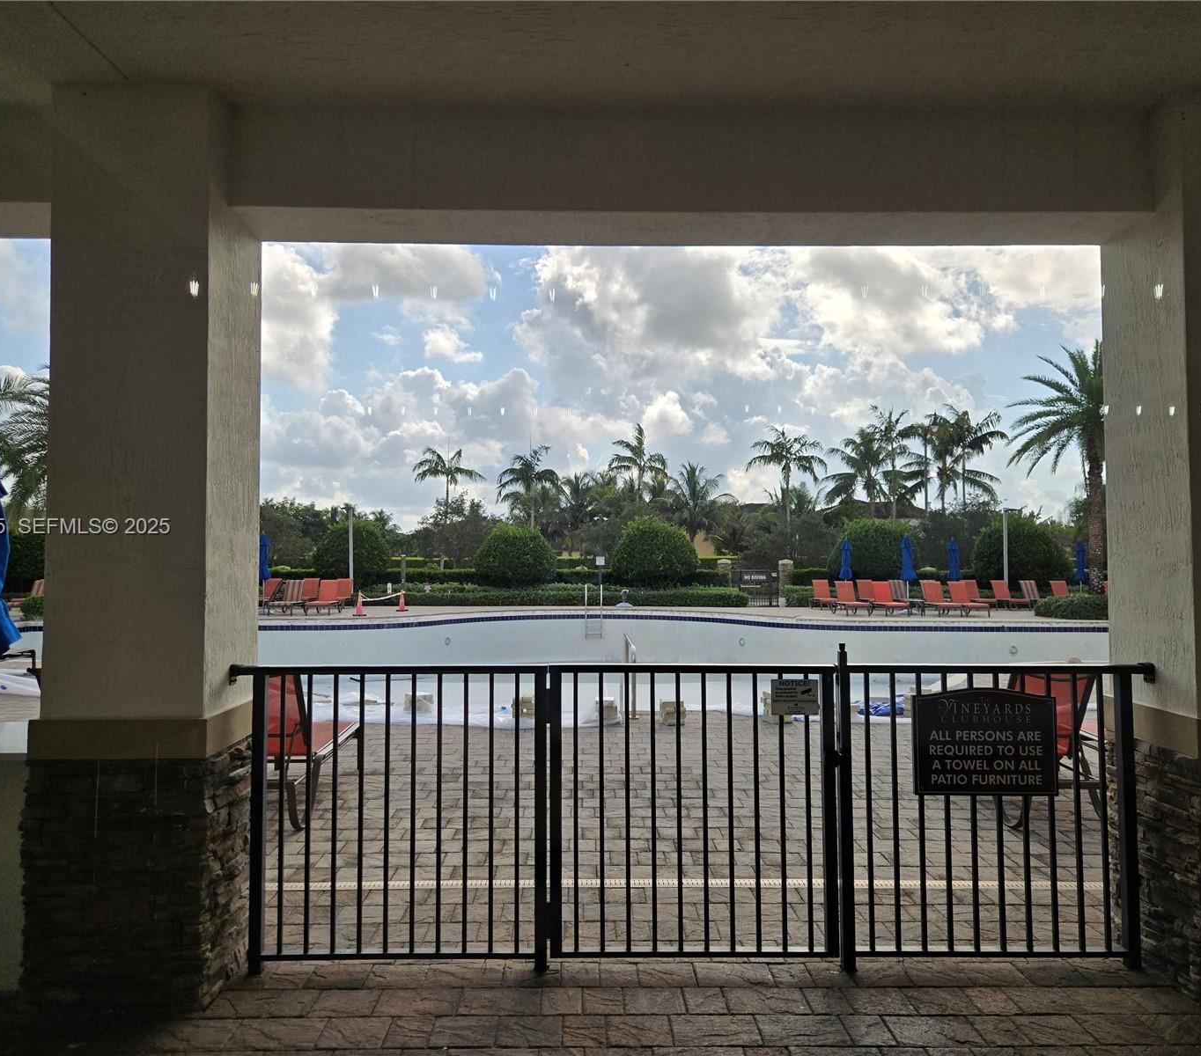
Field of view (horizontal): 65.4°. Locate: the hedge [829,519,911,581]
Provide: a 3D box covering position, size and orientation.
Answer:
[{"bbox_3d":[10.022,1.219,34.300,3.300,3.100,3.300,0,-2,-1],"label":"hedge"}]

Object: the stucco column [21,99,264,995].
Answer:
[{"bbox_3d":[-1.787,0.081,3.801,0.665,3.380,0.650,0,-2,-1],"label":"stucco column"}]

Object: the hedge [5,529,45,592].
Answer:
[{"bbox_3d":[-20.674,1.435,33.773,3.000,2.752,2.900,1,-2,-22],"label":"hedge"}]

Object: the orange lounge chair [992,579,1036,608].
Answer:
[{"bbox_3d":[13.377,2.153,30.574,0.660,0.970,1.650,0,-2,-1],"label":"orange lounge chair"}]

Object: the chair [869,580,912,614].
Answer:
[{"bbox_3d":[8.503,2.063,27.574,0.660,0.970,1.650,0,-2,-1],"label":"chair"}]

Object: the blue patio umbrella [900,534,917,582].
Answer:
[{"bbox_3d":[9.635,1.416,29.268,0.500,2.420,0.500,0,-2,0],"label":"blue patio umbrella"}]

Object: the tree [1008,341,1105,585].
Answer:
[{"bbox_3d":[15.185,-1.638,28.771,5.200,8.458,5.200,0,-2,0],"label":"tree"}]

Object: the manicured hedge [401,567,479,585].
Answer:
[{"bbox_3d":[-6.144,2.230,36.146,3.100,1.356,1.100,0,-2,0],"label":"manicured hedge"}]

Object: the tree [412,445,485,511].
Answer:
[{"bbox_3d":[-8.924,-0.686,55.000,4.330,8.370,4.330,0,-2,-1],"label":"tree"}]

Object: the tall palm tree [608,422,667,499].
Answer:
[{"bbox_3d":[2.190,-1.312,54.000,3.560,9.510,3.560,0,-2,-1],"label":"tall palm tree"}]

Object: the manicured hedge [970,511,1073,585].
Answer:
[{"bbox_3d":[15.211,1.063,33.782,3.700,3.281,3.400,0,-2,0],"label":"manicured hedge"}]

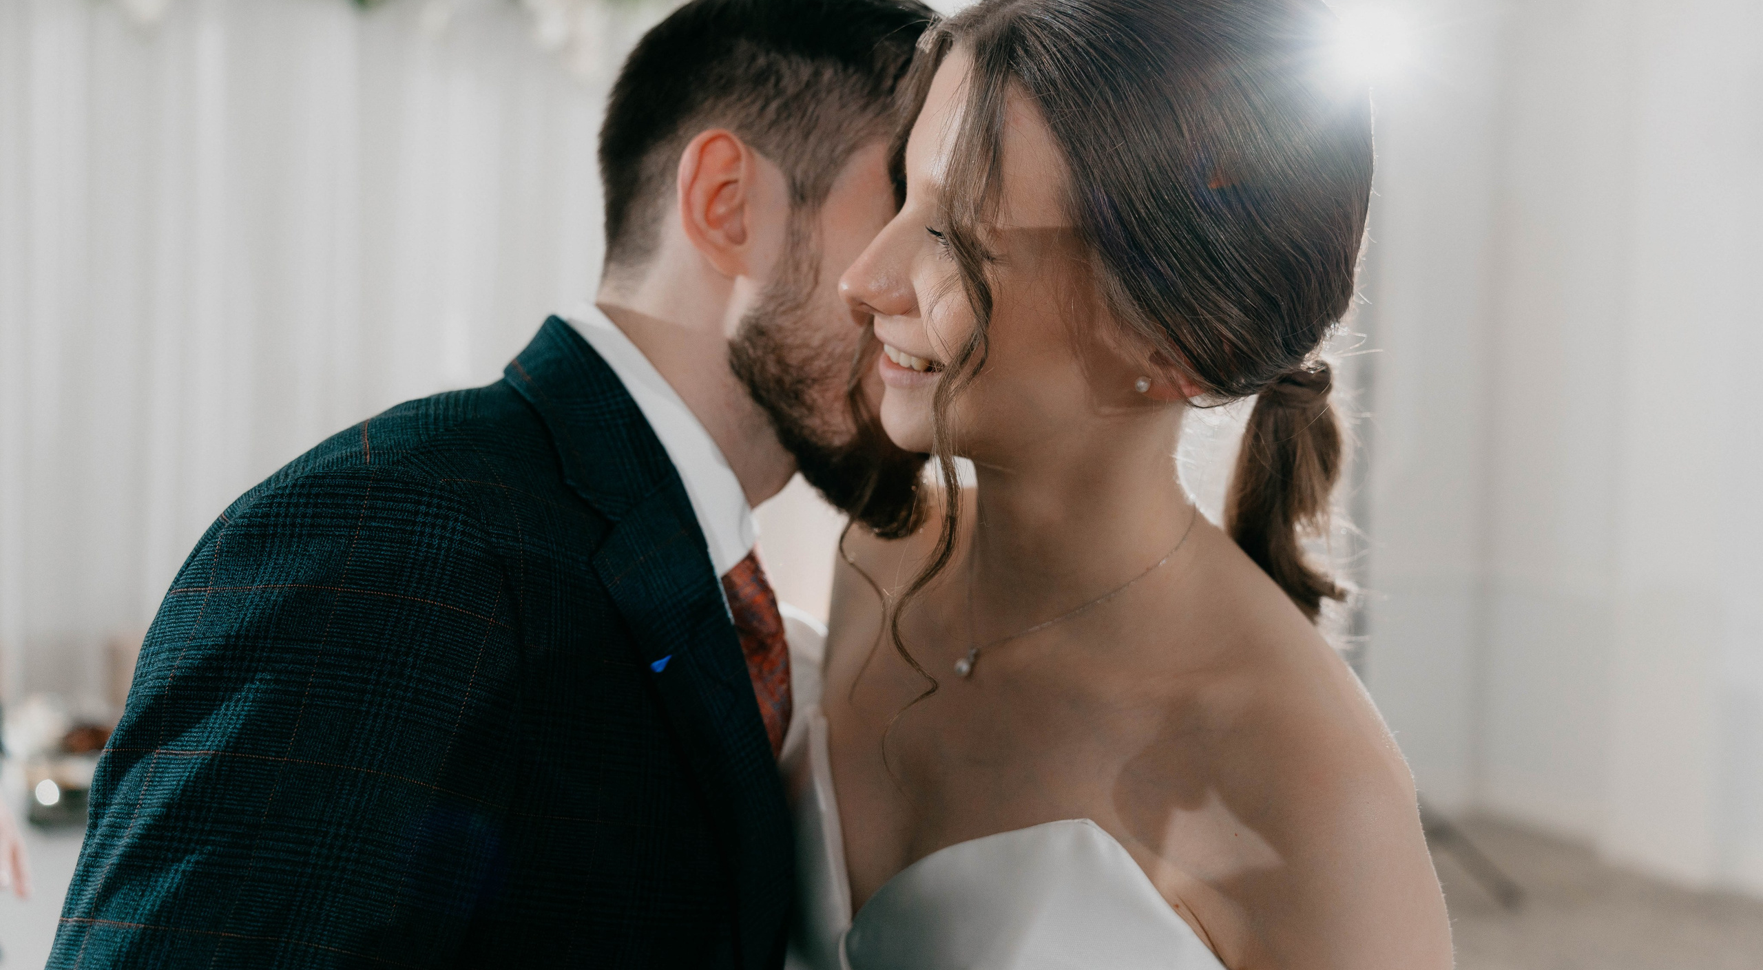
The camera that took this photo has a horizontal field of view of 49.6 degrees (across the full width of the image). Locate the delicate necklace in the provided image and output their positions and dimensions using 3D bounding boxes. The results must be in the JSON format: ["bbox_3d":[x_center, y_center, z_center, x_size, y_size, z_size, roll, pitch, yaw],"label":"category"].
[{"bbox_3d":[0.083,0.041,0.890,0.120,0.090,0.135,4,4,41],"label":"delicate necklace"}]

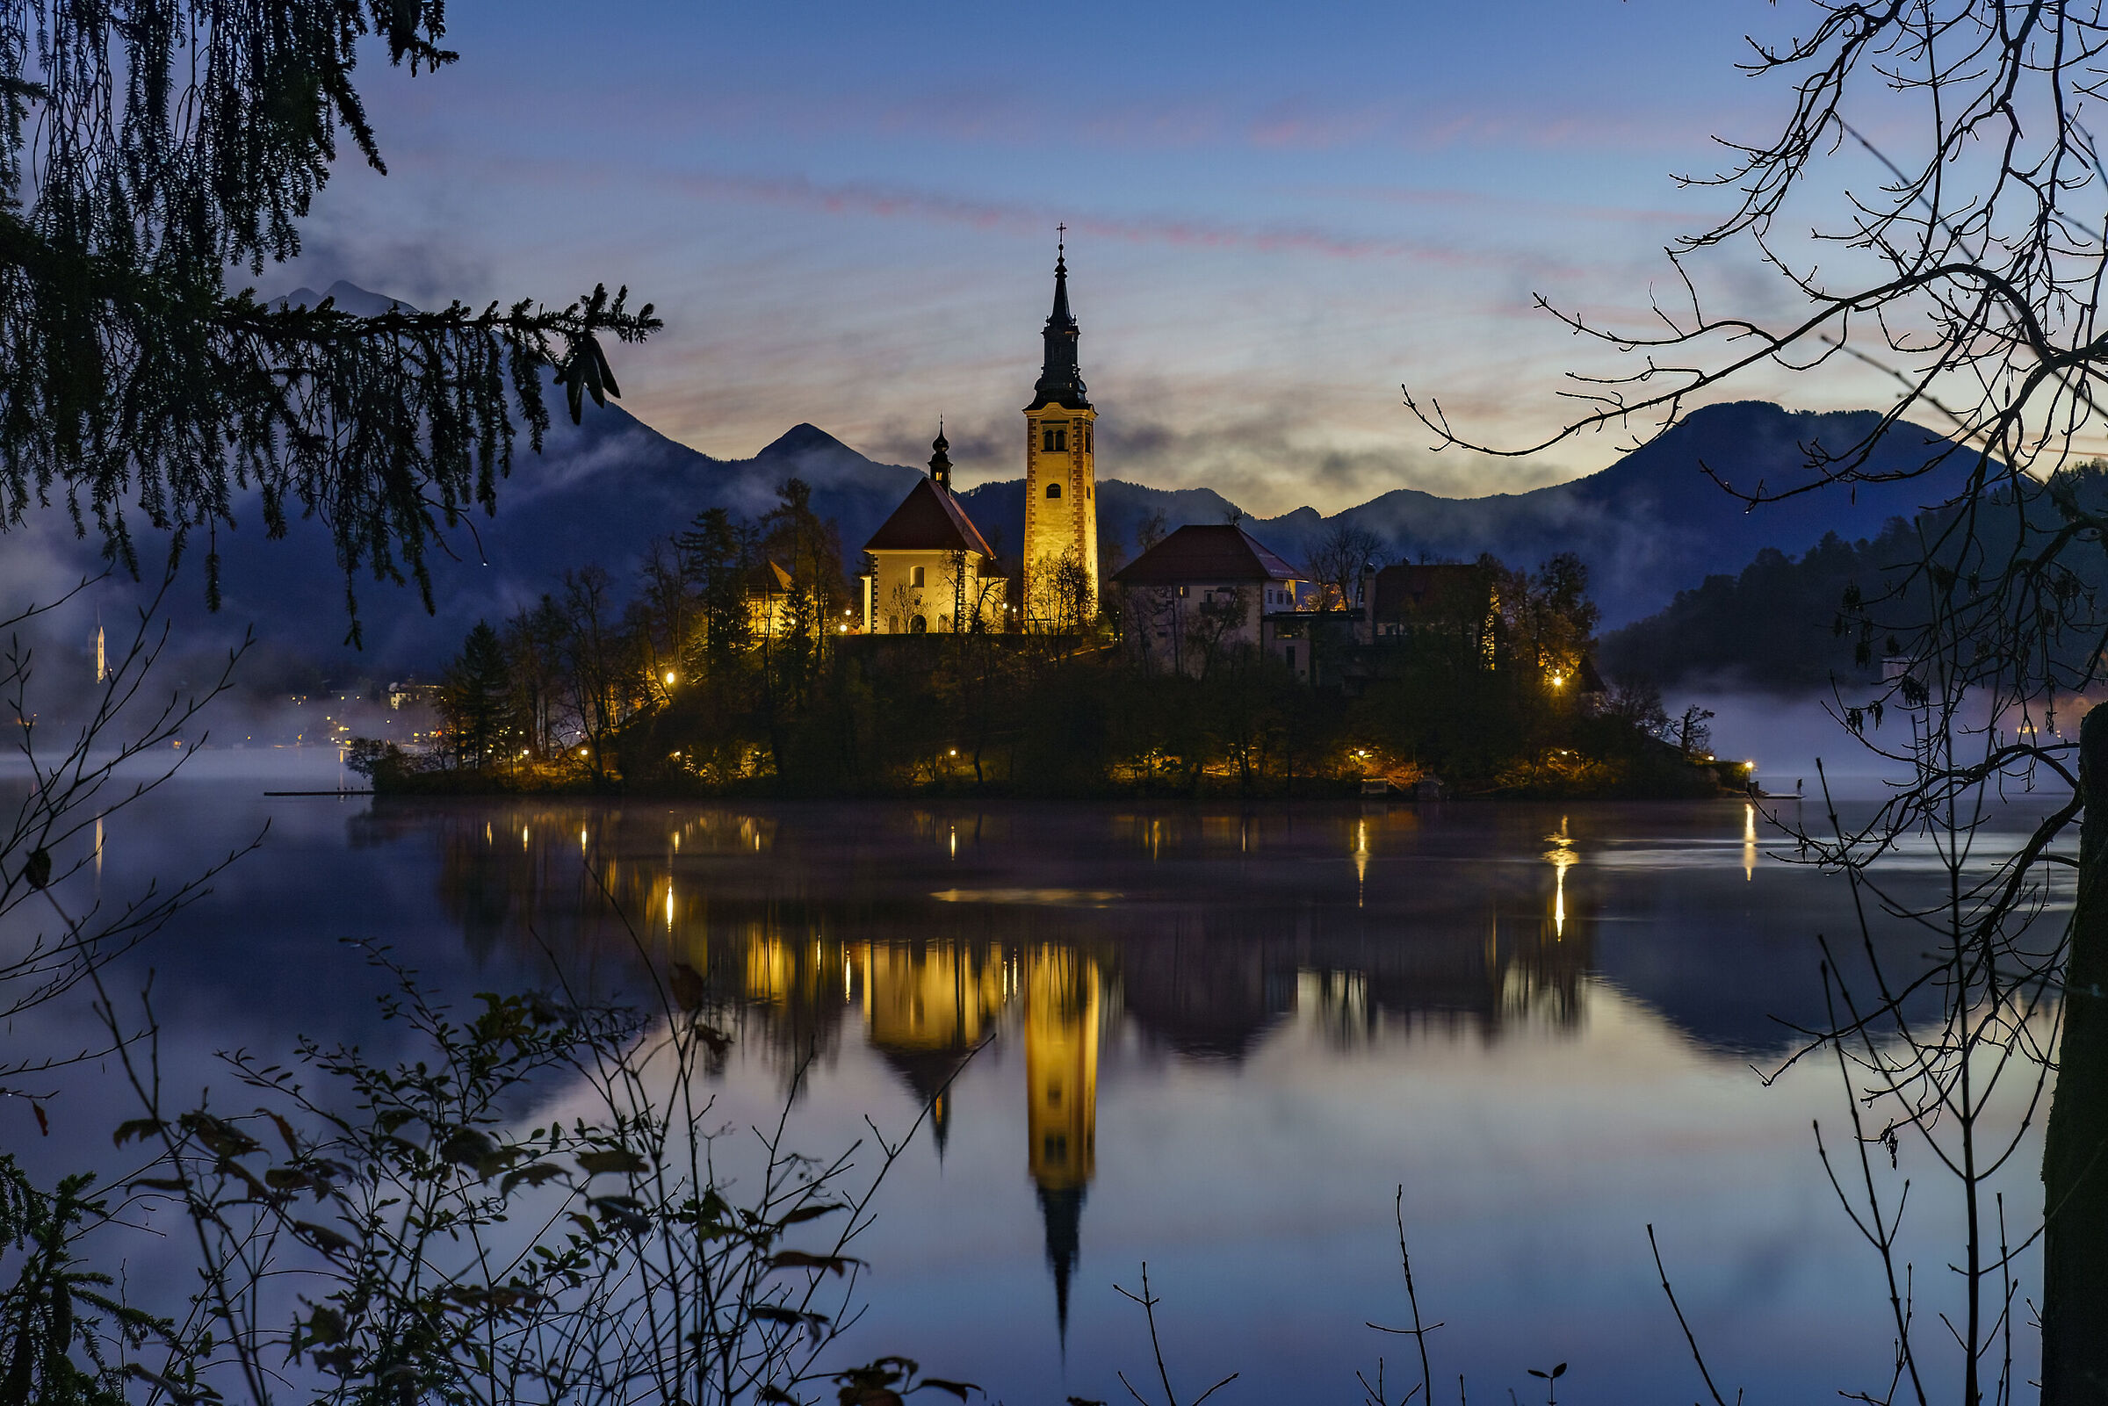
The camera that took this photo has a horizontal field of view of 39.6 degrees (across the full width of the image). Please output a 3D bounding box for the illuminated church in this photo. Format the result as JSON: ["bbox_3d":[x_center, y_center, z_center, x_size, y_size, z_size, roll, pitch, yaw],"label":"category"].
[{"bbox_3d":[-8.800,-34.500,383.000,31.000,52.000,27.000,0,-1,10],"label":"illuminated church"}]

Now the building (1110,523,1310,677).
[{"bbox_3d":[19.800,-13.000,372.000,21.400,19.200,14.800,0,-1,22],"label":"building"}]

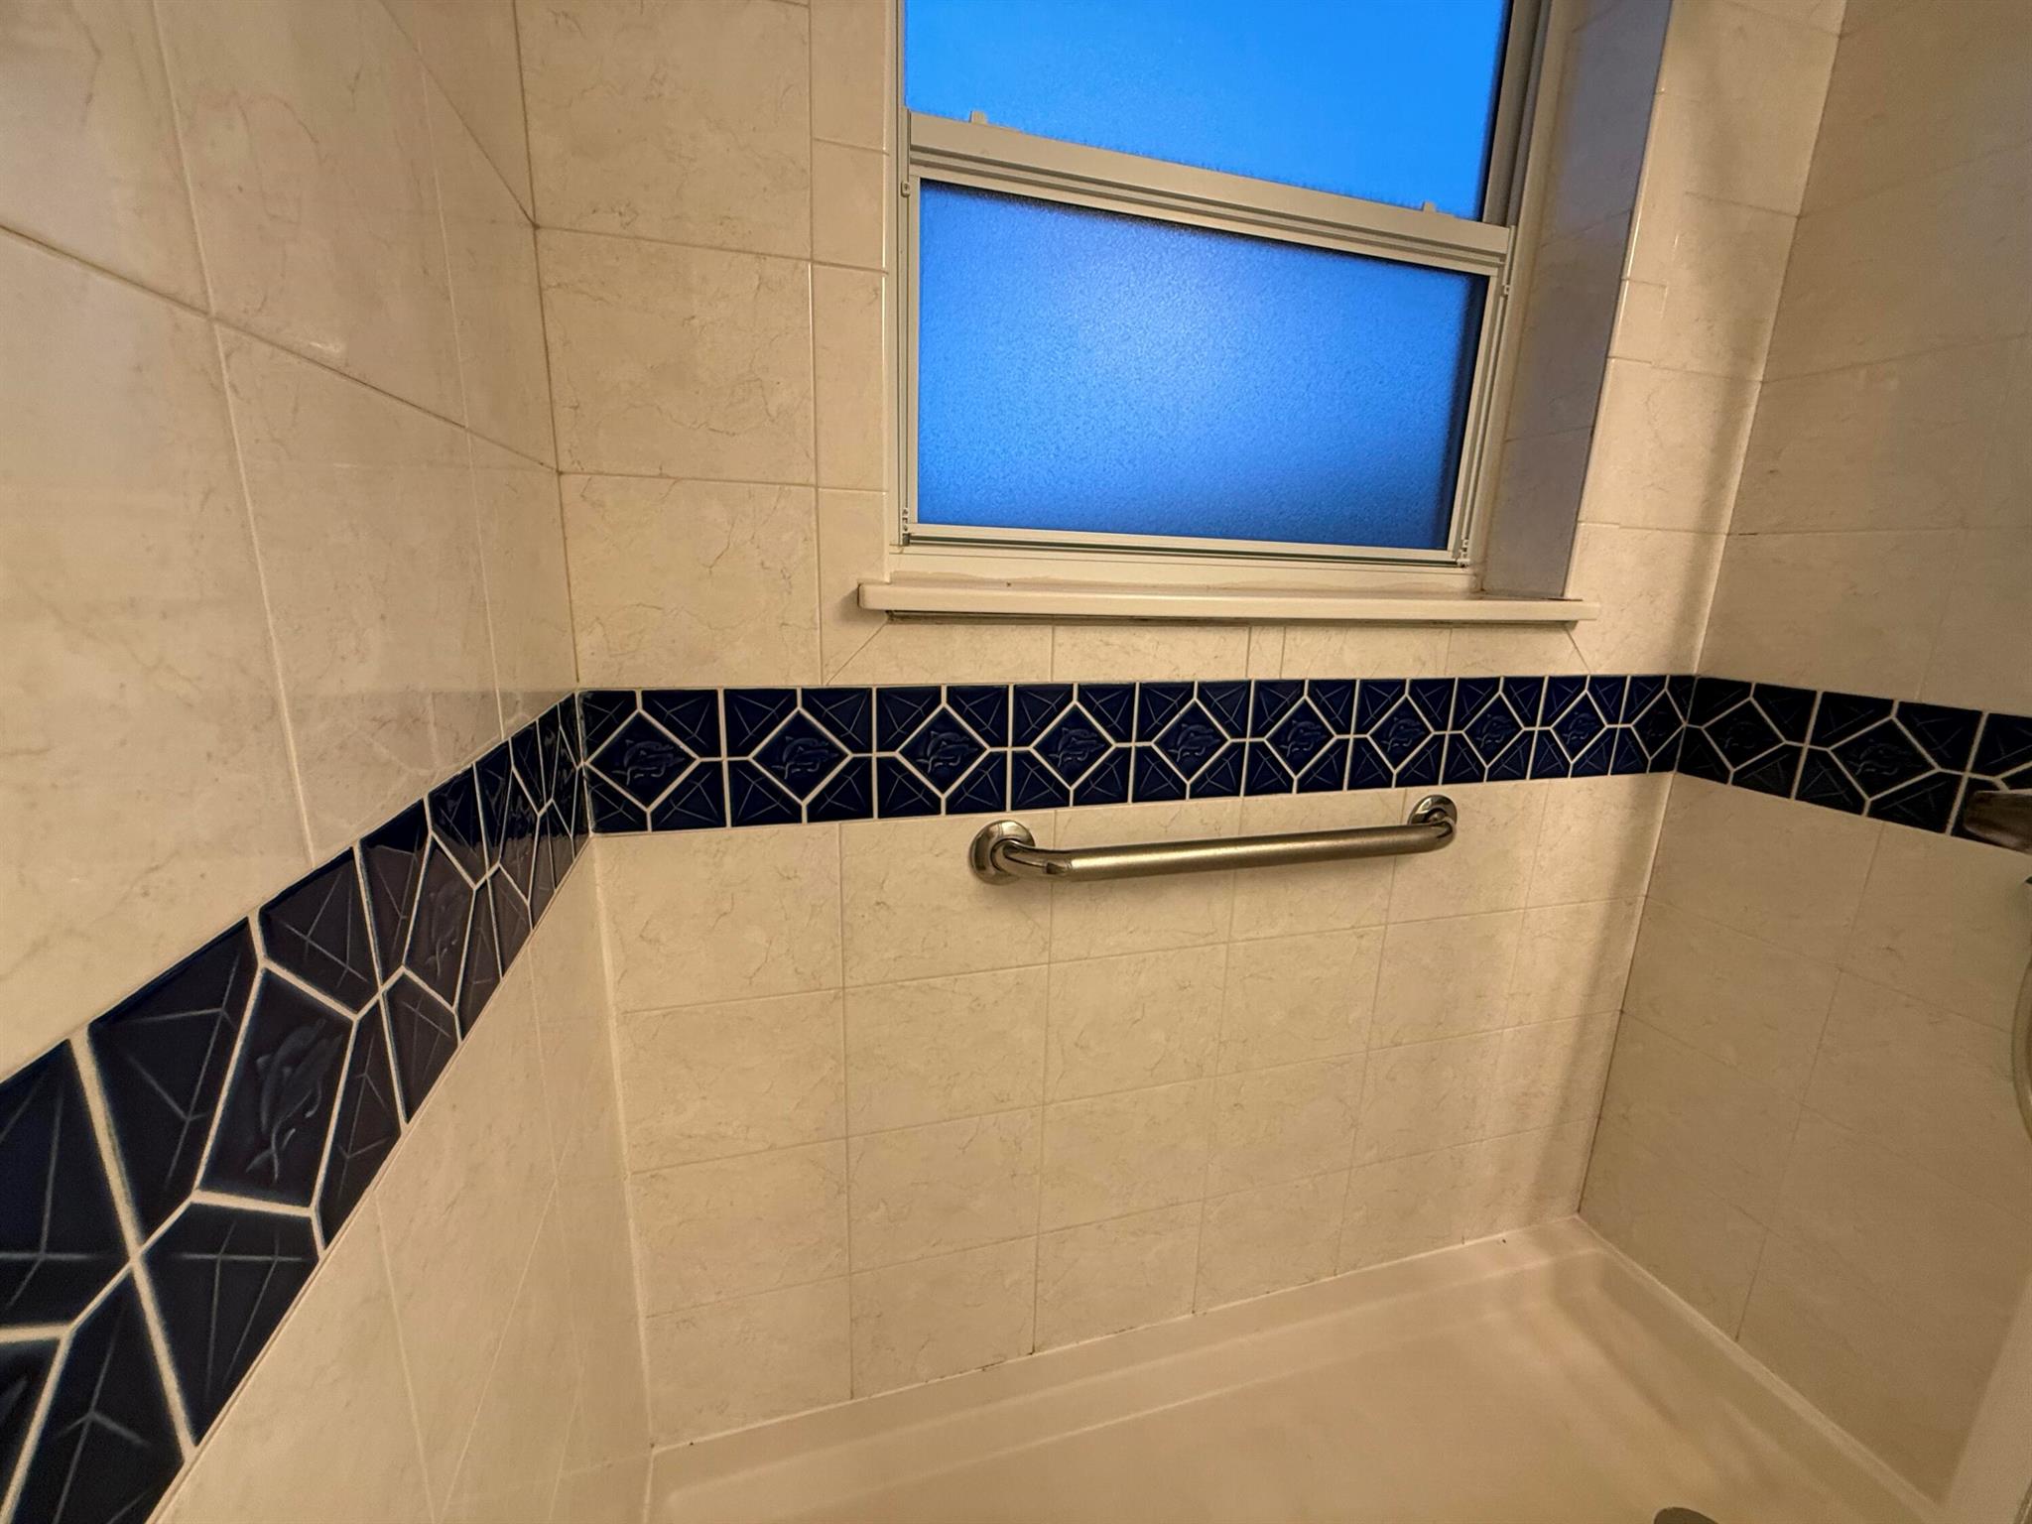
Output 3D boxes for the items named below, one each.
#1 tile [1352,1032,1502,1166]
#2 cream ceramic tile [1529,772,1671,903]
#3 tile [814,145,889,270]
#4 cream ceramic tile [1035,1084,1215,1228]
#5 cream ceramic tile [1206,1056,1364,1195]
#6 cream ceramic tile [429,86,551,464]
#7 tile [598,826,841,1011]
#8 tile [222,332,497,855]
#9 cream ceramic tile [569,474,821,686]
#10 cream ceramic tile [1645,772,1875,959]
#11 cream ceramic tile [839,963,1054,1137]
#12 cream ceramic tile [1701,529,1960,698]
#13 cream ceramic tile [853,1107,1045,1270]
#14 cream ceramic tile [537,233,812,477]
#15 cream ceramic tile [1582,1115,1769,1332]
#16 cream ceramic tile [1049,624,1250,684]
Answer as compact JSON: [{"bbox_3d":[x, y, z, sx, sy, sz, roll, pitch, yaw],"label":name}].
[{"bbox_3d":[0.635,0.518,1.271,0.250,0.197,0.010,-2,14,-16],"label":"tile"},{"bbox_3d":[0.892,0.120,1.258,0.249,0.200,0.010,-2,14,-16],"label":"cream ceramic tile"},{"bbox_3d":[-0.158,-0.526,0.782,0.069,0.099,0.010,-2,14,-16],"label":"tile"},{"bbox_3d":[0.152,0.534,1.121,0.247,0.197,0.009,-2,14,-16],"label":"cream ceramic tile"},{"bbox_3d":[0.394,0.528,1.200,0.249,0.197,0.010,-2,14,-16],"label":"cream ceramic tile"},{"bbox_3d":[-0.383,-0.333,0.609,0.009,0.196,0.241,-2,14,-16],"label":"cream ceramic tile"},{"bbox_3d":[-0.318,0.168,0.904,0.247,0.200,0.010,-2,14,-16],"label":"tile"},{"bbox_3d":[-0.318,-0.083,0.422,0.010,0.197,0.253,-2,14,-16],"label":"tile"},{"bbox_3d":[-0.311,-0.173,0.812,0.228,0.197,0.010,-2,14,-16],"label":"cream ceramic tile"},{"bbox_3d":[1.036,0.142,1.153,0.009,0.198,0.247,-2,14,-16],"label":"cream ceramic tile"},{"bbox_3d":[-0.082,0.353,1.012,0.249,0.199,0.010,-2,14,-16],"label":"cream ceramic tile"},{"bbox_3d":[1.046,-0.197,1.072,0.009,0.196,0.247,-2,14,-16],"label":"cream ceramic tile"},{"bbox_3d":[-0.088,0.548,1.059,0.249,0.197,0.010,-2,14,-16],"label":"cream ceramic tile"},{"bbox_3d":[-0.309,-0.373,0.774,0.232,0.199,0.010,-2,14,-16],"label":"cream ceramic tile"},{"bbox_3d":[1.036,0.735,1.313,0.010,0.198,0.251,-2,14,-16],"label":"cream ceramic tile"},{"bbox_3d":[0.161,-0.129,0.967,0.249,0.067,0.010,-2,14,-16],"label":"cream ceramic tile"}]

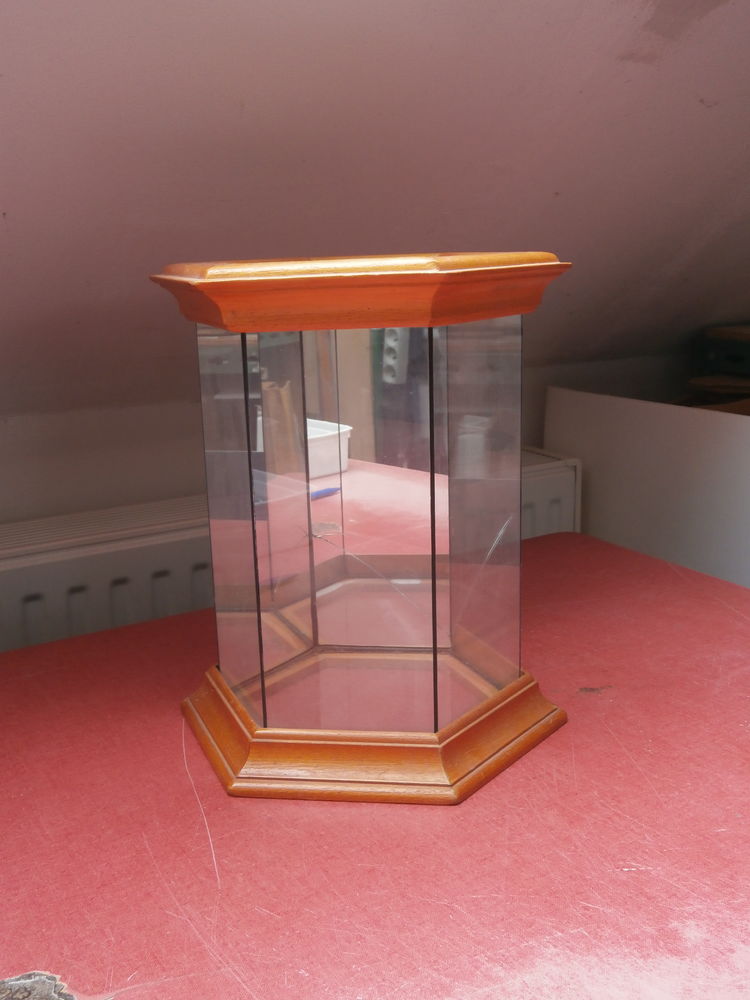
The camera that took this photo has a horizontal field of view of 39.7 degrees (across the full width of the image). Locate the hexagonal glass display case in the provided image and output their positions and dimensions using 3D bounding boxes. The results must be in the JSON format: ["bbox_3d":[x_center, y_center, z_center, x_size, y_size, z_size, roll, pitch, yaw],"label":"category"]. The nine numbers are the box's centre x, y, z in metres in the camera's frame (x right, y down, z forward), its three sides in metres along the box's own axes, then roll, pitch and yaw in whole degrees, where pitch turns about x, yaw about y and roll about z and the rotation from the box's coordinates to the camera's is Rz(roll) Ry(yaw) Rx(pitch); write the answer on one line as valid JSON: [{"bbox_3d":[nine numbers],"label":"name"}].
[{"bbox_3d":[-0.009,-0.001,0.745,0.294,0.336,0.254,0,14,8],"label":"hexagonal glass display case"}]

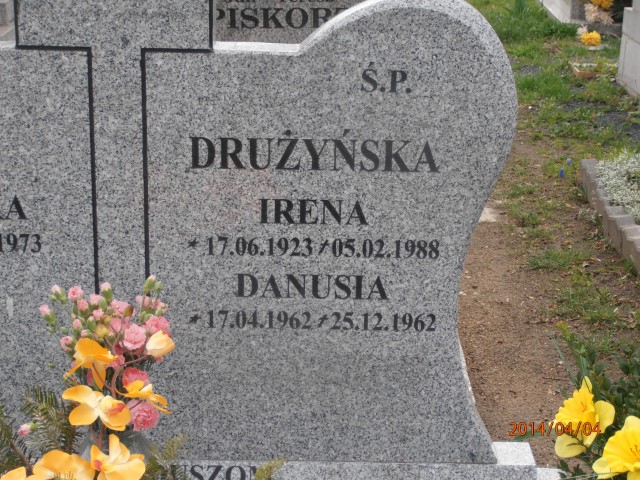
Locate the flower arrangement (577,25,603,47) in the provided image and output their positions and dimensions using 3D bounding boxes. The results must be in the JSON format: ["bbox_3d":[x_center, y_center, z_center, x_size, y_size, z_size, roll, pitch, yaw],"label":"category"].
[{"bbox_3d":[1.408,-1.068,8.500,0.135,0.100,0.120,3,19,4],"label":"flower arrangement"}]

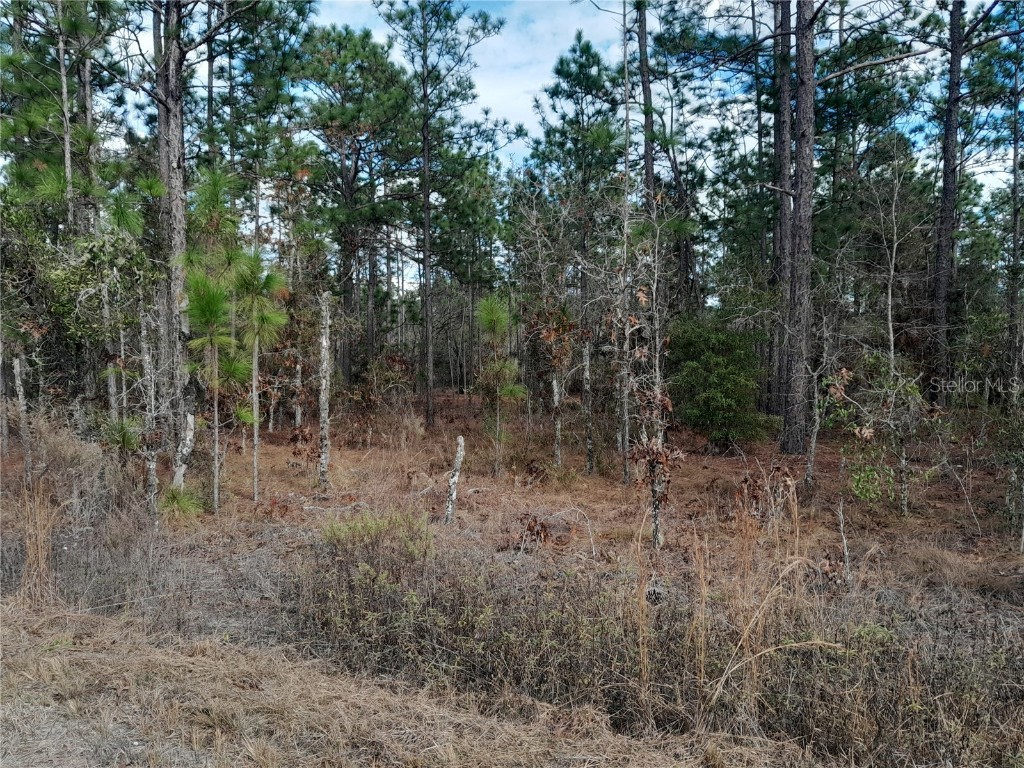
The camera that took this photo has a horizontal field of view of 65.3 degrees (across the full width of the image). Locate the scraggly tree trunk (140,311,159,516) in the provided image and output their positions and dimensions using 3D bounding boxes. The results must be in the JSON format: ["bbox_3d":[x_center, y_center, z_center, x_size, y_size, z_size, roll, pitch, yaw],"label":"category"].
[{"bbox_3d":[-3.738,0.327,8.180,0.167,2.115,0.142,-1,2,-25],"label":"scraggly tree trunk"}]

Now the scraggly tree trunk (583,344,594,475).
[{"bbox_3d":[1.038,0.330,10.891,0.164,1.844,0.139,0,2,5],"label":"scraggly tree trunk"}]

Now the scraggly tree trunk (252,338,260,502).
[{"bbox_3d":[-2.893,0.420,8.988,0.077,1.861,0.065,-1,2,-18],"label":"scraggly tree trunk"}]

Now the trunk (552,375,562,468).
[{"bbox_3d":[0.651,0.549,11.509,0.144,1.372,0.123,0,2,3],"label":"trunk"}]

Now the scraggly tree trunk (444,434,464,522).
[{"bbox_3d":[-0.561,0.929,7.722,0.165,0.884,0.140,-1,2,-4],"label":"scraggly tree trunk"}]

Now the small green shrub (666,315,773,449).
[{"bbox_3d":[3.526,0.011,13.639,1.693,2.255,1.524,0,2,14],"label":"small green shrub"}]

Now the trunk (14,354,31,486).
[{"bbox_3d":[-5.998,0.497,9.746,0.176,1.712,0.150,-2,2,-32],"label":"trunk"}]

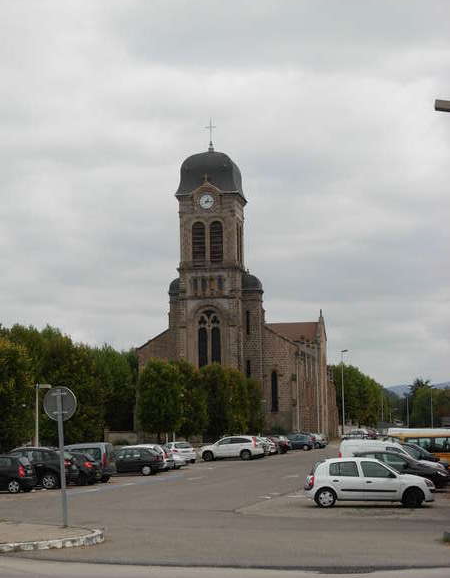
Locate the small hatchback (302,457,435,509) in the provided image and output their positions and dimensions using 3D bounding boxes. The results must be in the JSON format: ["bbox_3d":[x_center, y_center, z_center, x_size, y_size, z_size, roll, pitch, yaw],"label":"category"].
[{"bbox_3d":[4.272,5.599,41.517,3.810,1.420,1.640,-1,-5,2],"label":"small hatchback"}]

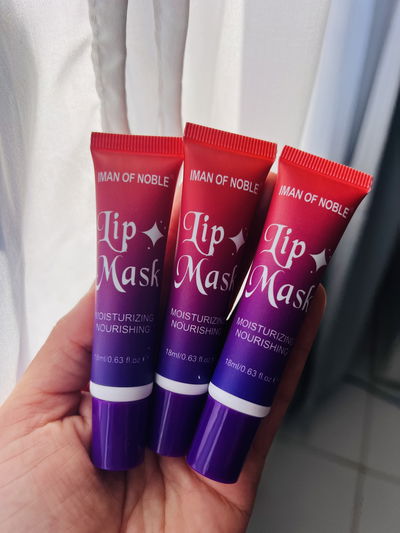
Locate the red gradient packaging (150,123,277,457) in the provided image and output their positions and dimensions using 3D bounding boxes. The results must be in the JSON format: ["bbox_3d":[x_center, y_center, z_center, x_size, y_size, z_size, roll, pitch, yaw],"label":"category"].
[{"bbox_3d":[0.002,0.008,0.134,0.031,0.107,0.020,10,-1,-8],"label":"red gradient packaging"}]

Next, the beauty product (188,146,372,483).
[{"bbox_3d":[0.024,0.013,0.130,0.031,0.020,0.107,22,82,5],"label":"beauty product"}]

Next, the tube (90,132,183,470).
[{"bbox_3d":[-0.023,0.009,0.132,0.031,0.107,0.020,3,-5,-1],"label":"tube"}]

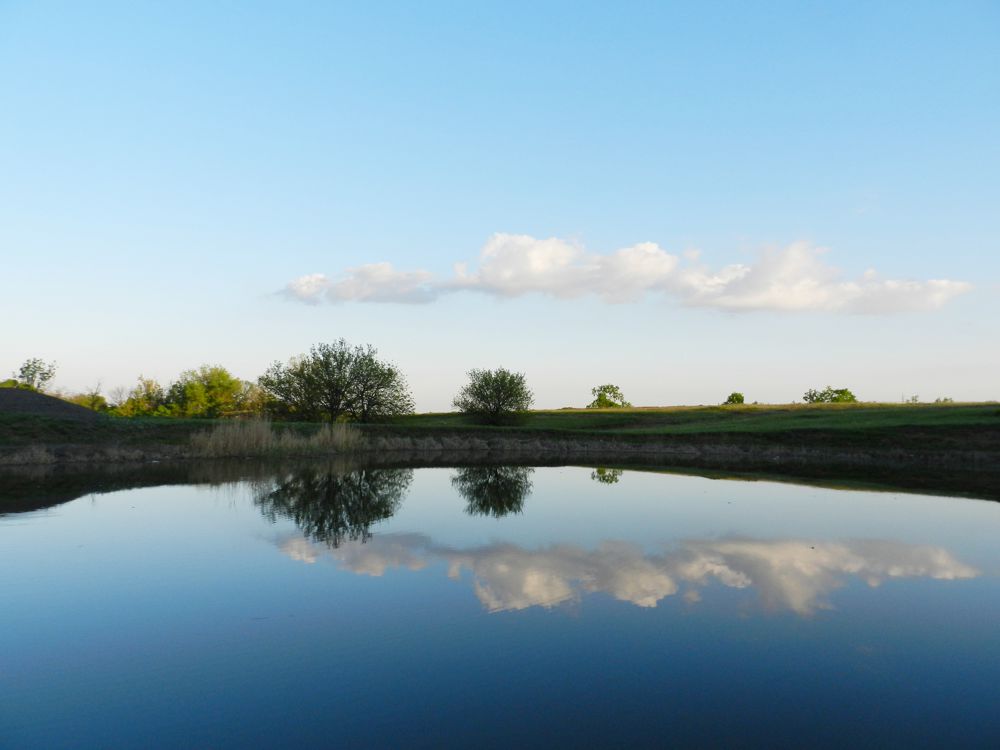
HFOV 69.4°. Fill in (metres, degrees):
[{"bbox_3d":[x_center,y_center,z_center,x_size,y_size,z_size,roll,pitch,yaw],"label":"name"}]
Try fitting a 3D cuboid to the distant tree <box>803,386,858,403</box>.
[{"bbox_3d":[49.270,3.290,108.000,7.340,3.140,6.000,-1,-4,25],"label":"distant tree"}]

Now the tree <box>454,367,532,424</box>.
[{"bbox_3d":[-0.530,1.520,51.000,5.650,4.100,5.200,1,-4,-1],"label":"tree"}]

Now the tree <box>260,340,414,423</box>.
[{"bbox_3d":[-10.580,0.520,47.000,9.780,5.660,8.000,2,-4,-13],"label":"tree"}]

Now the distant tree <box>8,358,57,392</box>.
[{"bbox_3d":[-49.200,0.370,76.000,4.240,4.210,4.500,3,-4,-33],"label":"distant tree"}]

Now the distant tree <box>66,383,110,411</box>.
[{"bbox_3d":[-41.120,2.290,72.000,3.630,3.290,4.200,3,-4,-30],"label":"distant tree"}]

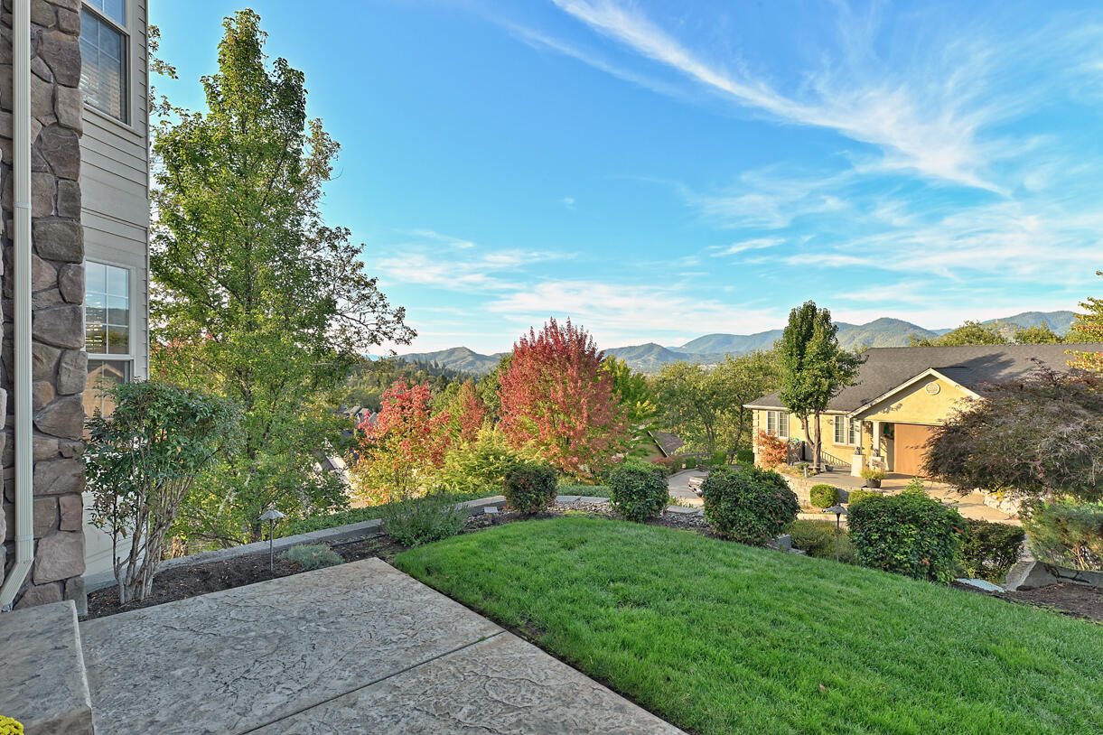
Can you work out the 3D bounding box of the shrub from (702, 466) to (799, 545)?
[{"bbox_3d":[1.946,1.349,5.400,0.900,0.750,0.870,0,0,0],"label":"shrub"}]

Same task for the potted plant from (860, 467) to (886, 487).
[{"bbox_3d":[13.120,4.478,22.500,1.000,0.850,1.000,0,0,0],"label":"potted plant"}]

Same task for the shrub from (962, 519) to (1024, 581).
[{"bbox_3d":[4.140,1.730,5.200,0.560,0.580,0.530,0,0,39],"label":"shrub"}]

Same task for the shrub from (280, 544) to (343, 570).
[{"bbox_3d":[-1.932,1.520,4.450,0.490,0.170,0.420,0,0,0],"label":"shrub"}]

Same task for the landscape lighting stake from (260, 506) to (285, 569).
[{"bbox_3d":[-2.148,1.326,4.250,0.190,0.480,0.190,0,0,0],"label":"landscape lighting stake"}]

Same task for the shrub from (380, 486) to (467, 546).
[{"bbox_3d":[-1.244,1.400,5.350,0.820,0.480,0.720,0,0,-13],"label":"shrub"}]

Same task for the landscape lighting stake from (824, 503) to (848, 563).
[{"bbox_3d":[2.368,1.368,4.560,0.205,0.485,0.205,0,0,27],"label":"landscape lighting stake"}]

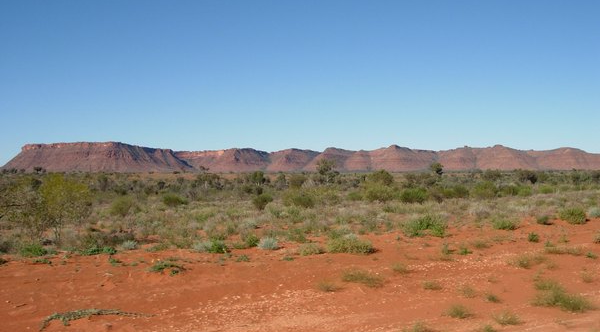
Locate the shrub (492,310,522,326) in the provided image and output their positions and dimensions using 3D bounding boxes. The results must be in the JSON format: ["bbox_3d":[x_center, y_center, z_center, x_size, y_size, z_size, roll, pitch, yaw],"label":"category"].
[{"bbox_3d":[2.373,1.729,7.534,0.320,0.152,0.256,0,0,0],"label":"shrub"}]

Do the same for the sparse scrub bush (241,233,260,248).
[{"bbox_3d":[-1.281,1.963,17.393,0.475,0.338,0.428,0,0,-4],"label":"sparse scrub bush"}]

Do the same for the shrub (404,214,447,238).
[{"bbox_3d":[3.654,1.746,19.351,1.270,0.691,1.080,0,-1,11],"label":"shrub"}]

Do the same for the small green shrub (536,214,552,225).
[{"bbox_3d":[9.024,1.980,24.362,0.555,0.410,0.500,0,0,20],"label":"small green shrub"}]

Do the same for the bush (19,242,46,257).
[{"bbox_3d":[-6.000,1.872,14.780,0.582,0.347,0.495,0,-1,-22],"label":"bush"}]

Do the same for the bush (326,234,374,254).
[{"bbox_3d":[1.095,1.665,14.295,1.042,0.400,0.833,0,0,0],"label":"bush"}]

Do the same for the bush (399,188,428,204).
[{"bbox_3d":[7.127,1.844,41.183,1.813,0.938,1.632,0,0,10],"label":"bush"}]

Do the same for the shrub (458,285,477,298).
[{"bbox_3d":[2.553,1.913,10.041,0.266,0.173,0.226,0,-1,14],"label":"shrub"}]

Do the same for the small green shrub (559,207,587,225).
[{"bbox_3d":[8.774,1.616,21.213,0.902,0.560,0.721,0,0,0],"label":"small green shrub"}]

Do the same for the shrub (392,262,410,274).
[{"bbox_3d":[1.914,1.914,12.423,0.336,0.218,0.285,0,-1,9],"label":"shrub"}]

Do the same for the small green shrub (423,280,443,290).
[{"bbox_3d":[1.959,1.755,9.742,0.296,0.138,0.237,0,0,0],"label":"small green shrub"}]

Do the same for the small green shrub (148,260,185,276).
[{"bbox_3d":[-2.283,1.756,11.305,0.635,0.191,0.540,0,0,0],"label":"small green shrub"}]

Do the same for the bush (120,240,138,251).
[{"bbox_3d":[-4.277,1.990,16.524,0.452,0.270,0.406,0,0,-15],"label":"bush"}]

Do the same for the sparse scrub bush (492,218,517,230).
[{"bbox_3d":[6.100,1.737,19.652,0.716,0.311,0.573,0,0,0],"label":"sparse scrub bush"}]

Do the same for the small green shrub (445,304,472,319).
[{"bbox_3d":[2.159,1.976,9.002,0.369,0.184,0.332,0,0,13],"label":"small green shrub"}]

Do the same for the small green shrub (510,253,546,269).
[{"bbox_3d":[4.672,1.959,13.589,0.702,0.288,0.562,0,0,19],"label":"small green shrub"}]

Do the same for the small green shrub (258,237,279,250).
[{"bbox_3d":[-0.704,1.736,14.821,0.461,0.278,0.369,0,0,0],"label":"small green shrub"}]

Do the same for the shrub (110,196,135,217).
[{"bbox_3d":[-7.548,1.712,27.864,1.062,0.927,0.902,0,-1,-15],"label":"shrub"}]

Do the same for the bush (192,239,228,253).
[{"bbox_3d":[-1.945,1.736,14.310,0.782,0.279,0.626,0,0,0],"label":"bush"}]

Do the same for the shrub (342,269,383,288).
[{"bbox_3d":[1.094,1.954,11.529,0.735,0.268,0.551,0,0,5],"label":"shrub"}]

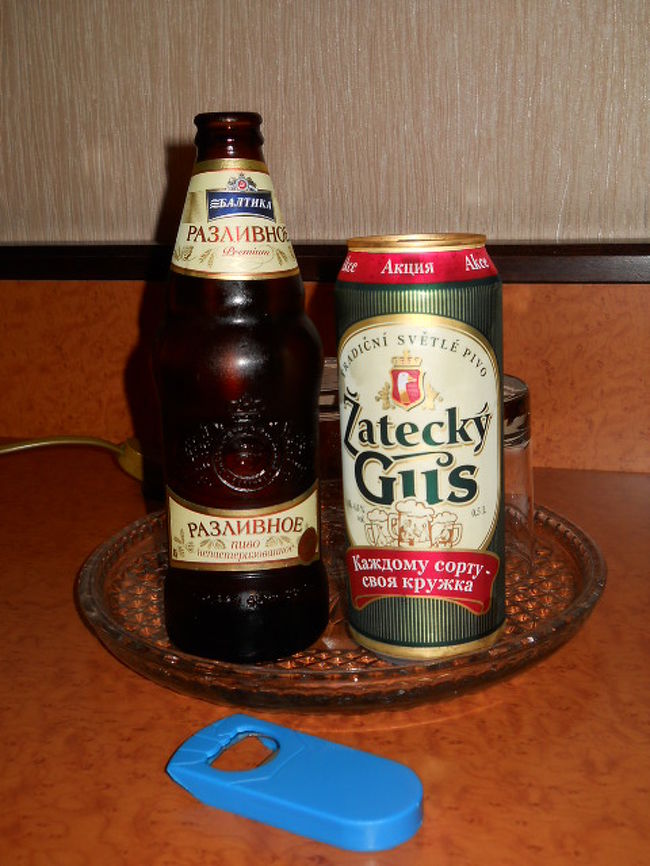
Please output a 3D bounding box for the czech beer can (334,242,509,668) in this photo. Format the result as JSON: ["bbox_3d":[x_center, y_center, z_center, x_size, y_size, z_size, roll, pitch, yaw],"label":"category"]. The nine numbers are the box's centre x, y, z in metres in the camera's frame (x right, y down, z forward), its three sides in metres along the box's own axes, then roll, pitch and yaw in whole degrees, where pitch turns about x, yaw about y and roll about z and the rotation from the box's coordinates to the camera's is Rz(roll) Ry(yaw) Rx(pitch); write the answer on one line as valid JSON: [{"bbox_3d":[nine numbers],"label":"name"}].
[{"bbox_3d":[0.040,0.006,0.423,0.066,0.168,0.066,0,16,8],"label":"czech beer can"}]

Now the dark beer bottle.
[{"bbox_3d":[-0.035,-0.017,0.421,0.070,0.218,0.070,-4,16,-9],"label":"dark beer bottle"}]

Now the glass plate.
[{"bbox_3d":[0.007,0.071,0.496,0.247,0.023,0.247,-2,16,0],"label":"glass plate"}]

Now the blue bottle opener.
[{"bbox_3d":[-0.008,0.118,0.348,0.086,0.012,0.038,7,18,29],"label":"blue bottle opener"}]

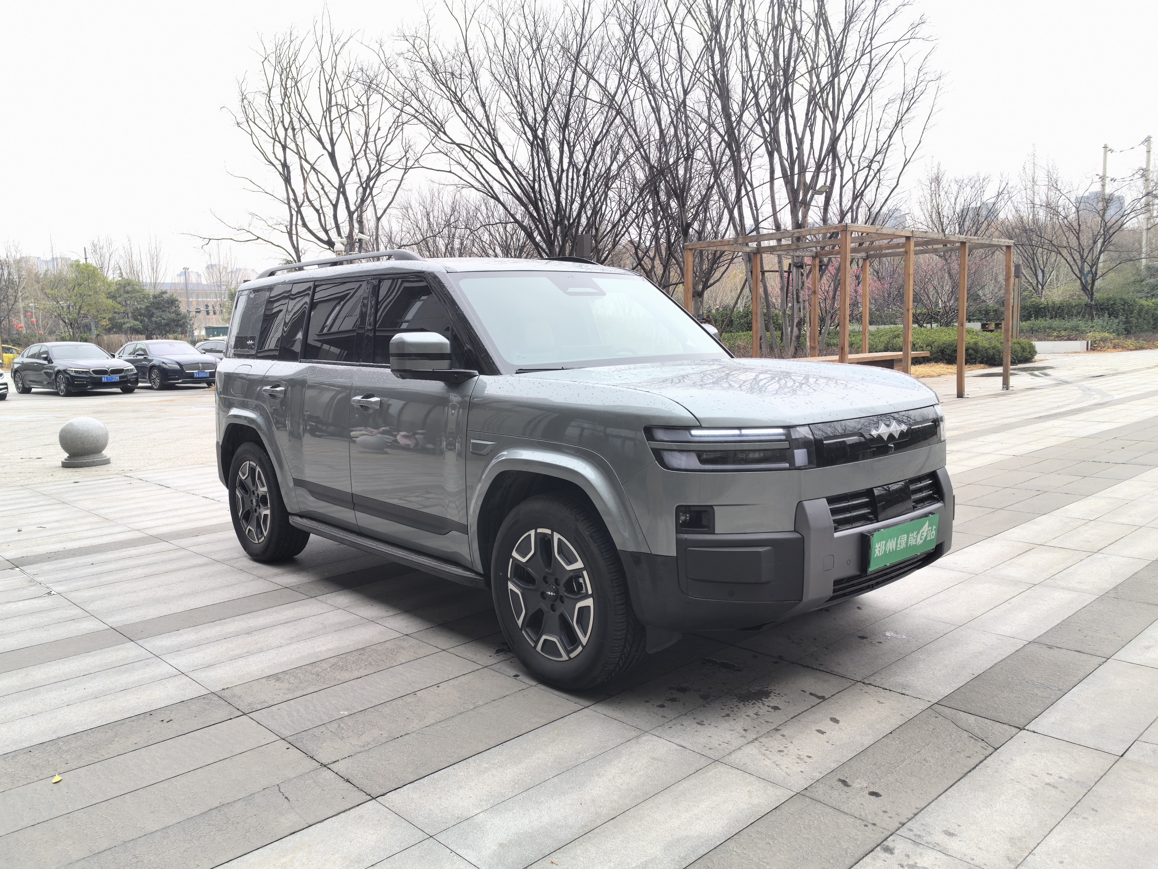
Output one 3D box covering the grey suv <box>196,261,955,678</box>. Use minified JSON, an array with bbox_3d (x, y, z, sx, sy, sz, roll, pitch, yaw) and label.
[{"bbox_3d":[-0.443,-0.125,5.221,2.030,1.890,4.930,-7,9,-41],"label":"grey suv"}]

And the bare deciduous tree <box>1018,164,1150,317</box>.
[{"bbox_3d":[23.507,-8.127,41.671,6.000,7.700,5.800,2,7,29],"label":"bare deciduous tree"}]

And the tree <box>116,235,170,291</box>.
[{"bbox_3d":[-41.097,-12.813,84.522,4.900,11.400,4.900,-4,7,-25],"label":"tree"}]

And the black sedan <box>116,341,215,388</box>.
[{"bbox_3d":[-13.335,-2.253,28.795,5.110,1.490,1.960,4,8,39],"label":"black sedan"}]

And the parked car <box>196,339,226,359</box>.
[{"bbox_3d":[-12.349,-2.652,32.277,4.750,1.460,1.860,2,7,31],"label":"parked car"}]

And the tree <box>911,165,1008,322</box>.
[{"bbox_3d":[15.789,-7.191,37.708,4.500,7.100,4.500,1,7,23],"label":"tree"}]

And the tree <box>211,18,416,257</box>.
[{"bbox_3d":[-7.046,-6.056,23.600,5.600,9.900,5.500,-3,7,-16],"label":"tree"}]

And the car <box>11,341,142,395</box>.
[{"bbox_3d":[-14.906,-1.953,26.464,5.090,1.490,1.920,4,8,39],"label":"car"}]

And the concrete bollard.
[{"bbox_3d":[-5.789,0.075,10.580,0.511,0.559,0.511,-1,6,0],"label":"concrete bollard"}]

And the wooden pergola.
[{"bbox_3d":[5.433,-2.209,17.577,6.317,2.991,3.378,-7,9,-42],"label":"wooden pergola"}]

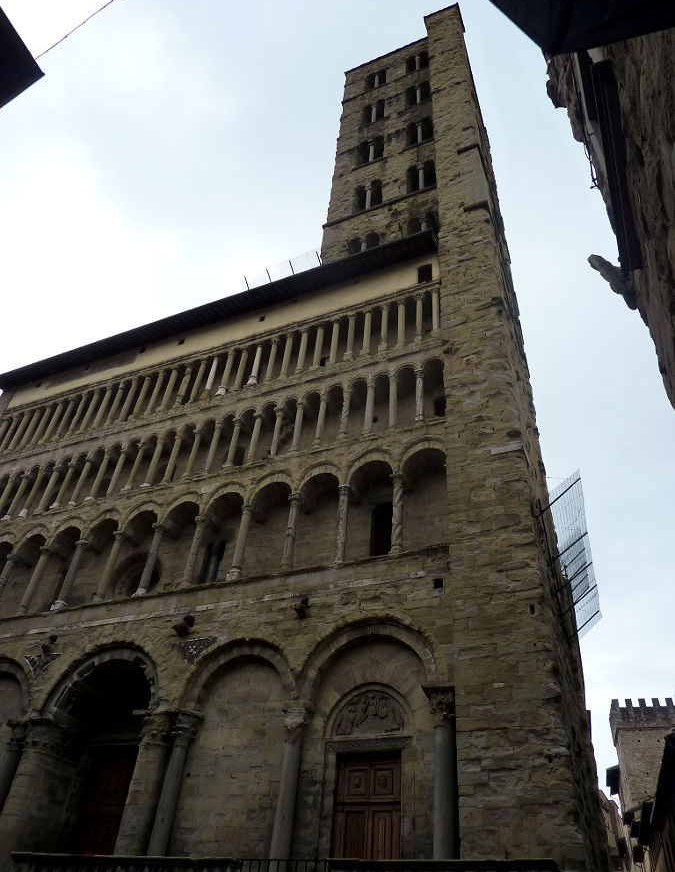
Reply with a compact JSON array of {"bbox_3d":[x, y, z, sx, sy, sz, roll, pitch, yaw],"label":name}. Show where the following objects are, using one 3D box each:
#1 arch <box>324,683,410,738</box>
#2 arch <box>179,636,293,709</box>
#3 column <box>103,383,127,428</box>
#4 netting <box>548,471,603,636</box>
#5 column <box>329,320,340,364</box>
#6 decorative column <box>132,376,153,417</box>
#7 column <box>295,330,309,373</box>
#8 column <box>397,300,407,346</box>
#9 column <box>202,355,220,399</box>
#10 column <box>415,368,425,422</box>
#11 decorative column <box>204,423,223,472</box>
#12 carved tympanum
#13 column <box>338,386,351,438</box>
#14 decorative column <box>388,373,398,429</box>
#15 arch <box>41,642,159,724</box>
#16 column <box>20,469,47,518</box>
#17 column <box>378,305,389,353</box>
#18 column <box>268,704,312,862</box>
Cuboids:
[{"bbox_3d":[0.859,7.327,17.426,2.433,1.391,0.350,-13,-44,21],"label":"arch"},{"bbox_3d":[-2.746,7.043,19.338,3.824,1.958,0.600,-13,-45,20],"label":"arch"},{"bbox_3d":[-11.542,-1.666,33.840,0.350,2.720,0.350,-13,-43,21],"label":"column"},{"bbox_3d":[7.831,4.467,21.659,1.500,1.200,9.300,-11,-44,19],"label":"netting"},{"bbox_3d":[-0.128,-4.250,29.385,0.350,2.590,0.350,3,-40,3],"label":"column"},{"bbox_3d":[-9.556,-2.018,31.885,0.350,2.797,0.350,-13,-44,21],"label":"decorative column"},{"bbox_3d":[-1.468,-3.554,27.046,0.320,2.601,0.320,3,-41,3],"label":"column"},{"bbox_3d":[2.648,-4.689,26.894,0.350,2.844,0.350,-13,-44,21],"label":"column"},{"bbox_3d":[-5.507,-2.595,28.650,0.330,2.691,0.330,-13,-46,20],"label":"column"},{"bbox_3d":[2.999,-1.558,23.770,0.350,2.786,0.350,-13,-44,21],"label":"column"},{"bbox_3d":[-4.795,0.393,25.292,0.330,2.586,0.330,-13,-46,20],"label":"decorative column"},{"bbox_3d":[0.875,7.465,17.566,2.003,1.149,0.220,-13,-44,20],"label":"carved tympanum"},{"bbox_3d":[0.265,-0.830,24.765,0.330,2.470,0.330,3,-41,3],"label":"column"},{"bbox_3d":[2.098,-1.393,24.390,0.390,2.909,0.390,3,-41,2],"label":"decorative column"},{"bbox_3d":[-6.938,7.776,20.545,4.667,2.234,1.000,-13,-44,21],"label":"arch"},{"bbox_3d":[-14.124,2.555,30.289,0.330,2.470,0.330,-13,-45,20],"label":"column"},{"bbox_3d":[1.845,-4.261,25.688,0.320,2.601,0.320,-13,-44,21],"label":"column"},{"bbox_3d":[-1.193,8.527,14.922,0.700,4.662,0.700,-13,-46,20],"label":"column"}]

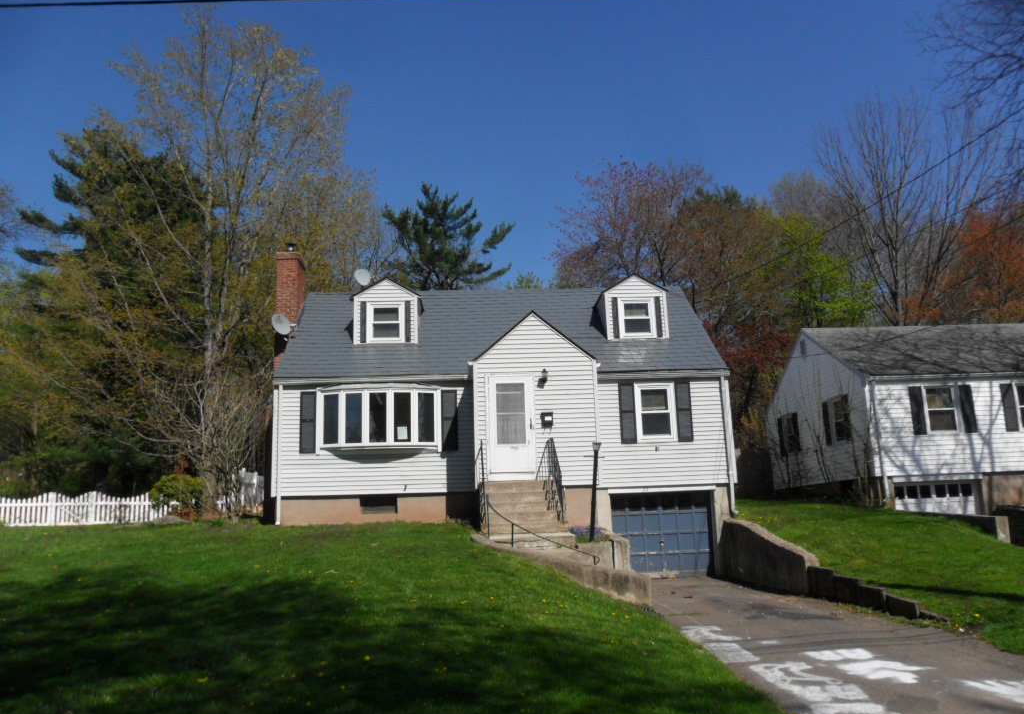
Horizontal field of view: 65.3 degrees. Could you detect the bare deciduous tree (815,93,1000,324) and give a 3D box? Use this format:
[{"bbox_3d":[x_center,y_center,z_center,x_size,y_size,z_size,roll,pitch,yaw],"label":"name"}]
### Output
[{"bbox_3d":[17.890,-3.207,36.128,8.400,18.440,8.000,-2,-11,0],"label":"bare deciduous tree"}]

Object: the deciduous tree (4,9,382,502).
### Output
[{"bbox_3d":[-9.125,-3.064,23.029,10.200,15.328,9.000,-2,-11,0],"label":"deciduous tree"}]

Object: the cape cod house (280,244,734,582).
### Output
[{"bbox_3d":[-0.631,1.159,21.572,11.422,9.030,9.470,-1,-11,-4],"label":"cape cod house"}]

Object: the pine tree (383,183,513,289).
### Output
[{"bbox_3d":[-3.055,-0.778,37.827,7.200,15.586,7.000,-2,-11,0],"label":"pine tree"}]

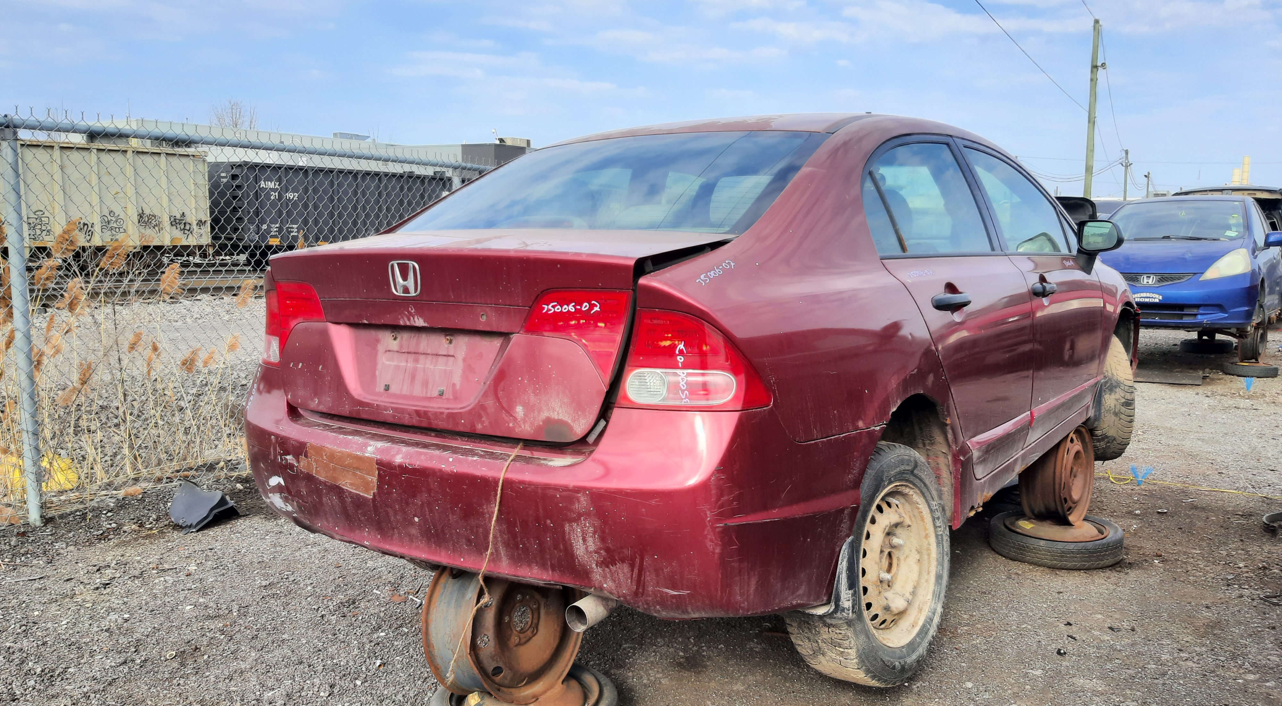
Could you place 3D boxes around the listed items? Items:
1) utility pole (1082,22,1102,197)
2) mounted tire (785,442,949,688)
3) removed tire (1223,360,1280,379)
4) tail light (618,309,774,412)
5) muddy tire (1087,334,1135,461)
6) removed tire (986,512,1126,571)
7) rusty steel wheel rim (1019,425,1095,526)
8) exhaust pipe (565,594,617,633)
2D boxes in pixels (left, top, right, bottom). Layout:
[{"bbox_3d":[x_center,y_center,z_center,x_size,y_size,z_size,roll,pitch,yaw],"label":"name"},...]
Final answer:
[{"bbox_3d":[15.179,-6.747,32.508,0.290,8.700,0.290,0,7,0],"label":"utility pole"},{"bbox_3d":[0.590,0.531,2.473,0.205,0.616,0.616,-2,4,40],"label":"mounted tire"},{"bbox_3d":[6.108,0.169,9.650,0.500,0.120,0.500,0,7,0],"label":"removed tire"},{"bbox_3d":[0.110,0.014,1.869,0.280,0.210,0.190,2,7,23],"label":"tail light"},{"bbox_3d":[2.185,0.212,4.640,0.200,0.620,0.620,1,7,8],"label":"muddy tire"},{"bbox_3d":[1.745,0.776,4.054,0.525,0.122,0.525,0,7,0],"label":"removed tire"},{"bbox_3d":[1.737,0.496,4.008,0.165,0.415,0.415,2,6,45],"label":"rusty steel wheel rim"},{"bbox_3d":[-0.096,0.536,2.050,0.058,0.058,0.160,4,8,35],"label":"exhaust pipe"}]

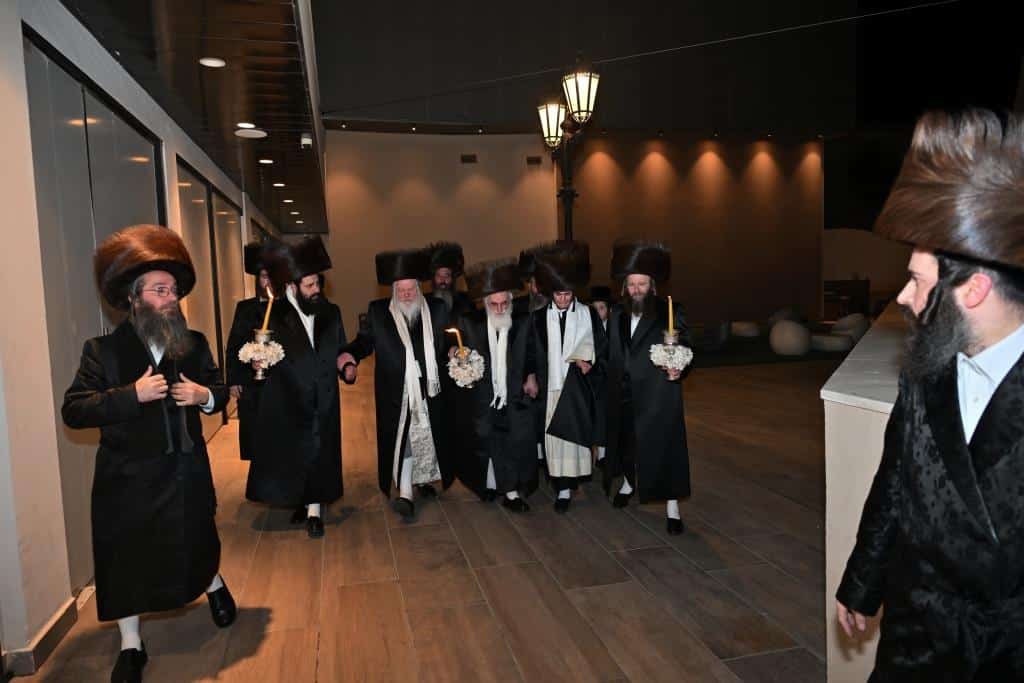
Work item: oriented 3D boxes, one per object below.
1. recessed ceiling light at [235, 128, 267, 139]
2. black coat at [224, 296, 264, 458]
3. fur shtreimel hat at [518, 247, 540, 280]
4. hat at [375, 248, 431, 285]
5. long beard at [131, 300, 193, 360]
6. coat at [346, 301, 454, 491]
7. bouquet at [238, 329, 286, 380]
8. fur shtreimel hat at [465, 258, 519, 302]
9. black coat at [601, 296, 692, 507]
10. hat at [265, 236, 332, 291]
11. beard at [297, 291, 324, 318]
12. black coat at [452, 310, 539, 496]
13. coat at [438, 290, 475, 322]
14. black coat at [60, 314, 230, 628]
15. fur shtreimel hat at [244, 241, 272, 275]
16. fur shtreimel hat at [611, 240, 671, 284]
[{"bbox_3d":[-2.589,-2.056,6.760,0.320,0.030,0.320,-3,5,-14],"label":"recessed ceiling light"},{"bbox_3d":[-2.037,0.303,5.620,0.560,1.350,0.360,-3,5,-14],"label":"black coat"},{"bbox_3d":[0.239,-0.687,6.050,0.370,0.250,0.370,-2,-1,-11],"label":"fur shtreimel hat"},{"bbox_3d":[-0.798,-0.549,5.000,0.400,0.235,0.400,-3,5,-10],"label":"hat"},{"bbox_3d":[-1.520,-0.044,2.970,0.170,0.250,0.210,8,10,39],"label":"long beard"},{"bbox_3d":[-0.811,0.366,4.920,0.720,1.370,0.420,-3,5,-8],"label":"coat"},{"bbox_3d":[-1.615,0.084,4.420,0.290,0.320,0.270,-3,5,-10],"label":"bouquet"},{"bbox_3d":[-0.133,-0.456,4.900,0.380,0.230,0.380,-10,7,-6],"label":"fur shtreimel hat"},{"bbox_3d":[0.889,0.367,4.480,0.540,1.320,0.440,-1,5,16],"label":"black coat"},{"bbox_3d":[-1.454,-0.531,4.650,0.390,0.220,0.390,-23,5,-31],"label":"hat"},{"bbox_3d":[-1.367,-0.254,4.630,0.140,0.170,0.165,10,11,44],"label":"beard"},{"bbox_3d":[-0.121,0.463,5.020,0.600,1.320,0.480,-2,5,-6],"label":"black coat"},{"bbox_3d":[-0.558,0.239,6.100,0.550,1.380,0.360,-2,5,-6],"label":"coat"},{"bbox_3d":[-1.659,0.552,3.090,0.660,1.250,0.430,-5,5,-33],"label":"black coat"},{"bbox_3d":[-2.016,-0.694,5.640,0.360,0.240,0.360,-2,-1,-11],"label":"fur shtreimel hat"},{"bbox_3d":[0.884,-0.538,4.680,0.395,0.250,0.395,-2,-1,0],"label":"fur shtreimel hat"}]

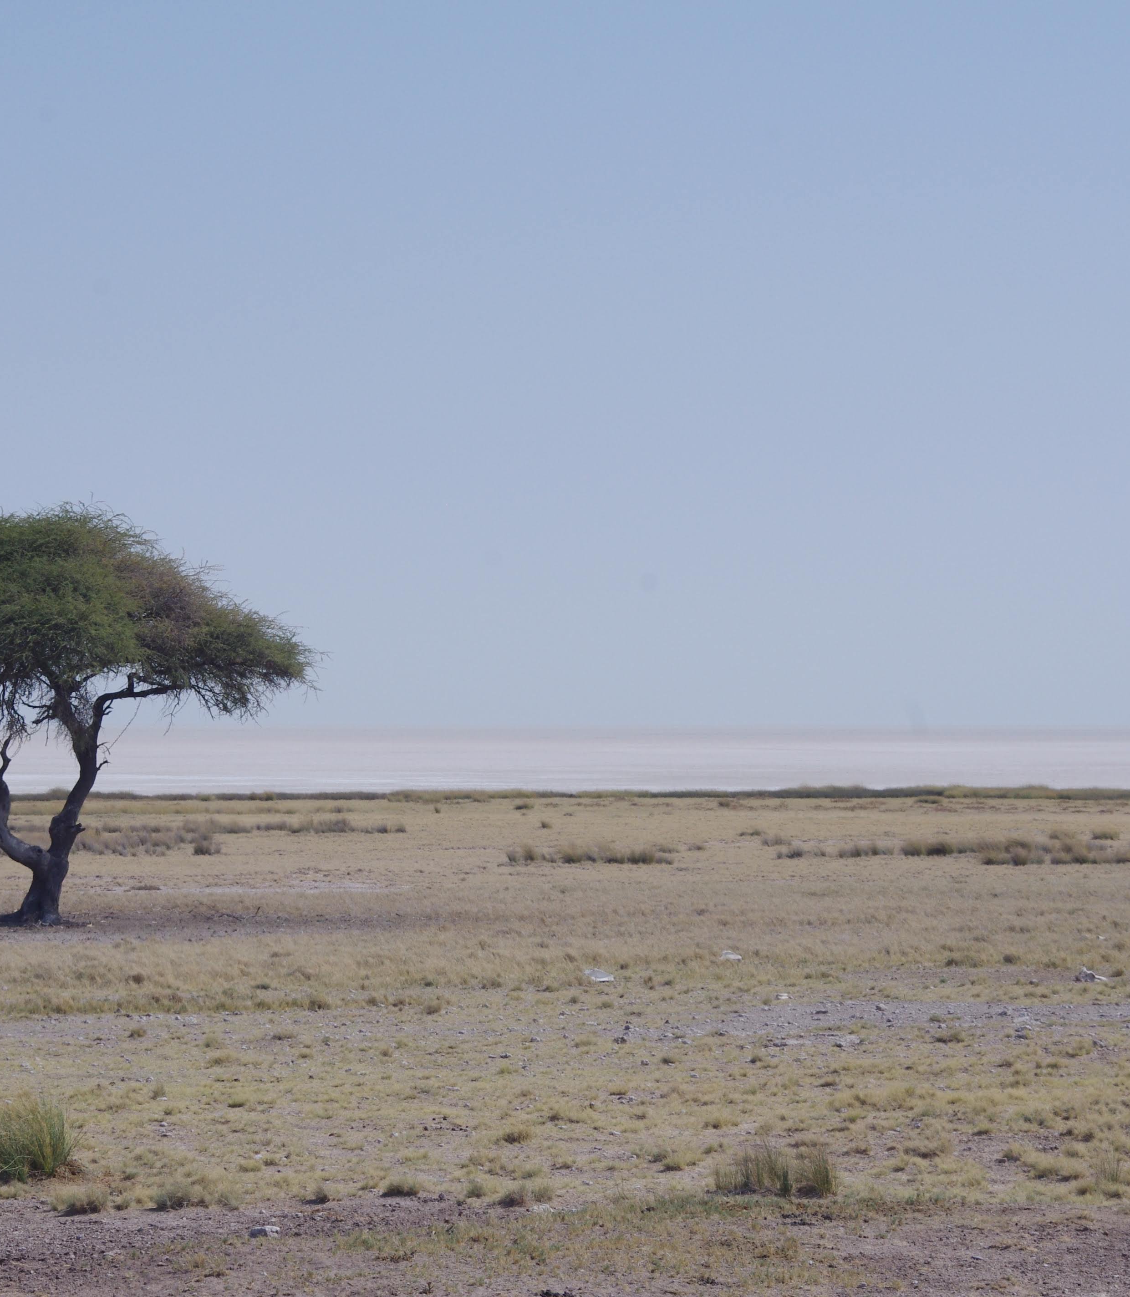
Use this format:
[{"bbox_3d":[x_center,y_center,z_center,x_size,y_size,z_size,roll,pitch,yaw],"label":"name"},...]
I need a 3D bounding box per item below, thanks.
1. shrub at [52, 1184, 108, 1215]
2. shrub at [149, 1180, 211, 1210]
[{"bbox_3d":[-2.478,2.810,29.059,0.288,0.140,0.260,0,-1,0],"label":"shrub"},{"bbox_3d":[-1.983,2.813,29.341,0.307,0.141,0.276,0,-1,0],"label":"shrub"}]

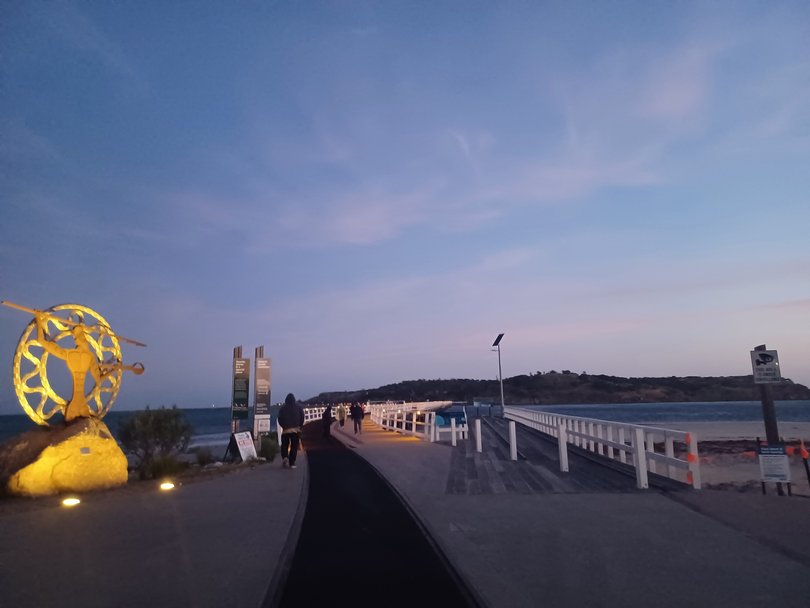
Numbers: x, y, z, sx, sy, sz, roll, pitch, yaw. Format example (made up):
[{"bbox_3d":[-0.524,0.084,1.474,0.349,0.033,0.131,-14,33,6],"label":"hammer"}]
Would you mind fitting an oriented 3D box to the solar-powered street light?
[{"bbox_3d":[8.592,6.399,52.565,0.950,7.460,0.650,5,-12,-34],"label":"solar-powered street light"}]

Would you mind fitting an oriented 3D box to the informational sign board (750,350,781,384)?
[{"bbox_3d":[5.706,0.994,9.250,0.400,0.500,0.030,-2,-10,6],"label":"informational sign board"}]

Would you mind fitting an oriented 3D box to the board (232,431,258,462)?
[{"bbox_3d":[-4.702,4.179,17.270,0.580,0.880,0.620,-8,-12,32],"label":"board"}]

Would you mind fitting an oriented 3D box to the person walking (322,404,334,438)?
[{"bbox_3d":[-3.758,5.741,28.741,0.500,1.660,0.450,0,-10,-7],"label":"person walking"}]

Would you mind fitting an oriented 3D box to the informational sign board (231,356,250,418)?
[{"bbox_3d":[-5.487,2.865,19.700,0.550,2.050,0.120,6,-12,-36],"label":"informational sign board"}]

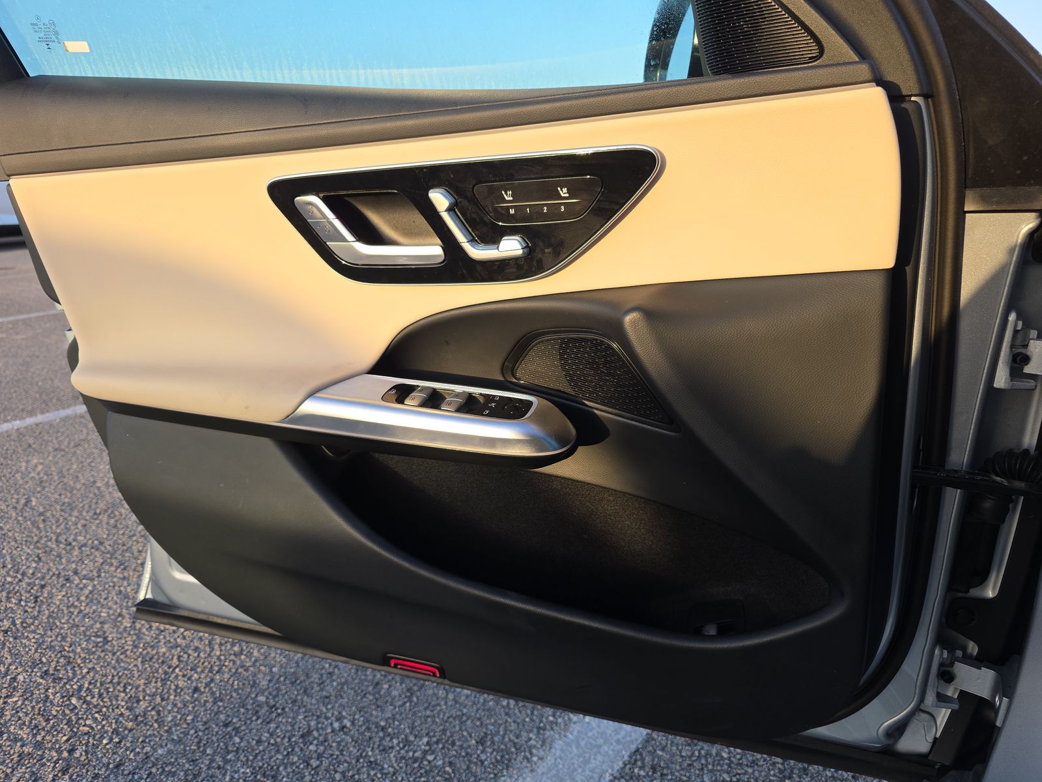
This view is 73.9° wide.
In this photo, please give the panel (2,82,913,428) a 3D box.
[{"bbox_3d":[-0.169,-0.129,0.718,1.023,0.325,0.125,5,17,16],"label":"panel"}]

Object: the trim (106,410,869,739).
[{"bbox_3d":[-0.098,0.206,0.810,0.913,0.350,0.105,5,17,16],"label":"trim"}]

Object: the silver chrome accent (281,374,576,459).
[{"bbox_3d":[-0.093,0.024,0.711,0.318,0.047,0.093,5,17,16],"label":"silver chrome accent"}]

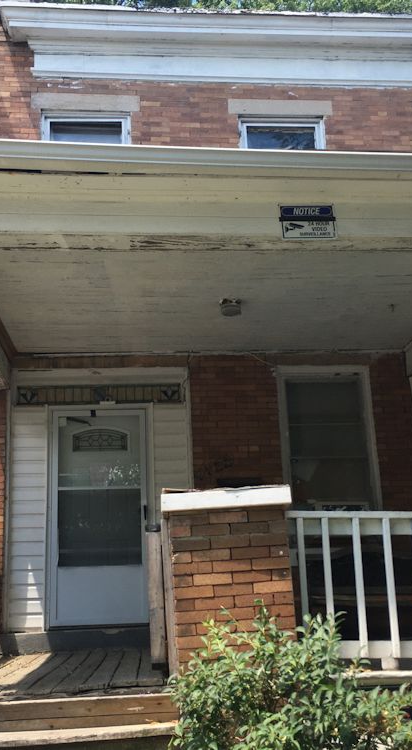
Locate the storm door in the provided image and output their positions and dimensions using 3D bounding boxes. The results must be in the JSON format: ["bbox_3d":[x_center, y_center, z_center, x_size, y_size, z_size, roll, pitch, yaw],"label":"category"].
[{"bbox_3d":[-1.012,1.311,7.964,0.907,2.028,0.060,-1,-15,-6],"label":"storm door"}]

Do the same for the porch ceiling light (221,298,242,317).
[{"bbox_3d":[0.203,-0.575,7.014,0.165,0.090,0.165,-1,-15,-6],"label":"porch ceiling light"}]

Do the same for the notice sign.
[{"bbox_3d":[0.612,-0.912,5.018,0.330,0.225,0.015,-1,-15,-6],"label":"notice sign"}]

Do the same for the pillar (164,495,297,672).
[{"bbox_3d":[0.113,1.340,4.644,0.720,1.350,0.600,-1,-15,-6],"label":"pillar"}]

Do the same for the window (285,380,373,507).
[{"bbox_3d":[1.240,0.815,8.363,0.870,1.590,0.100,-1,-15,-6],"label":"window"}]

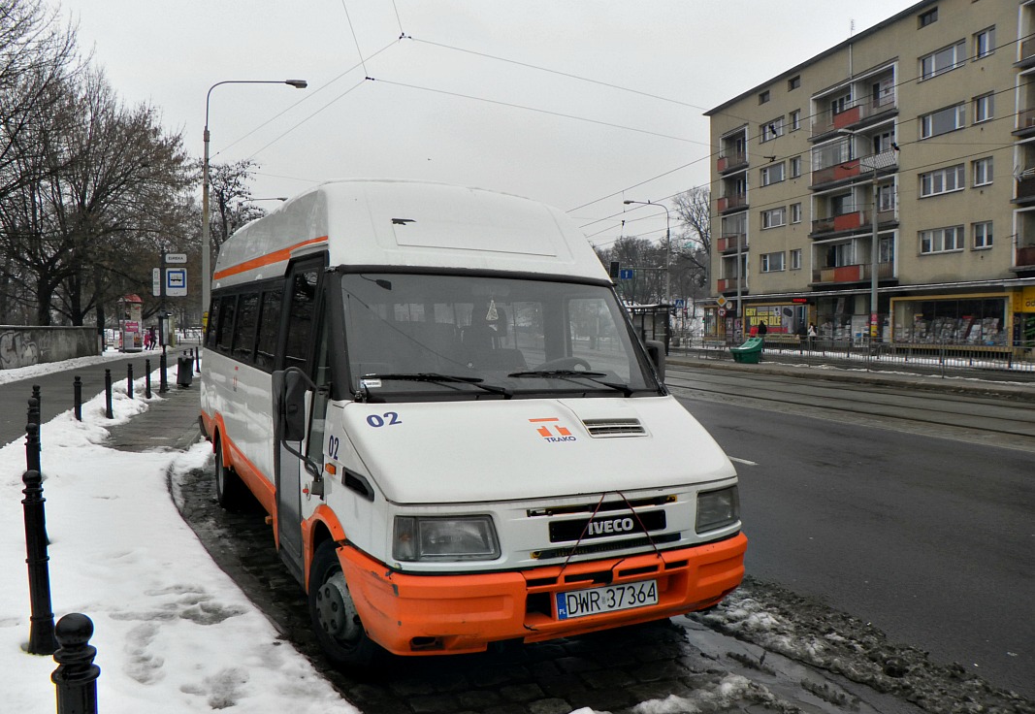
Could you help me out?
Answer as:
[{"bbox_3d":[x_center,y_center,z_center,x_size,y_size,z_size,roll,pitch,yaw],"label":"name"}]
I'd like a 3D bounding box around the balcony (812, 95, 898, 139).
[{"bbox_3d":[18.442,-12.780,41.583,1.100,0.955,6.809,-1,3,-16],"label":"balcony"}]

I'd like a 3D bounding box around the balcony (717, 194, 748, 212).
[{"bbox_3d":[15.214,-10.549,53.310,1.100,1.013,3.983,-1,3,-16],"label":"balcony"}]

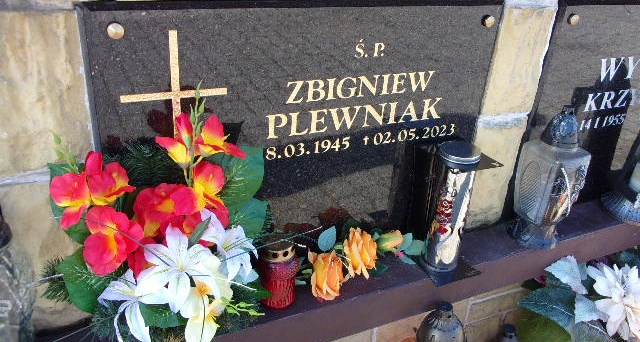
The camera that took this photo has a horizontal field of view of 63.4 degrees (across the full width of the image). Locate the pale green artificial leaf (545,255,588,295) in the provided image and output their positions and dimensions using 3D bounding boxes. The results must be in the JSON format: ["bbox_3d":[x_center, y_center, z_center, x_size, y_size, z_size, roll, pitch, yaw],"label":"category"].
[{"bbox_3d":[0.421,0.179,0.885,0.052,0.025,0.074,-44,57,-2],"label":"pale green artificial leaf"}]

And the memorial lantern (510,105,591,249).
[{"bbox_3d":[0.494,0.009,1.111,0.113,0.305,0.108,-9,30,-24],"label":"memorial lantern"}]

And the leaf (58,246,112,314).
[{"bbox_3d":[-0.321,0.149,0.705,0.076,0.086,0.040,-9,30,-24],"label":"leaf"}]

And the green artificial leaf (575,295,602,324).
[{"bbox_3d":[0.484,0.249,0.930,0.055,0.050,0.020,21,32,30],"label":"green artificial leaf"}]

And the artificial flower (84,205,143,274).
[{"bbox_3d":[-0.248,0.082,0.621,0.068,0.076,0.050,-6,9,-20],"label":"artificial flower"}]

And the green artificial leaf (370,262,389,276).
[{"bbox_3d":[0.116,0.190,1.009,0.038,0.020,0.035,-9,30,-24],"label":"green artificial leaf"}]

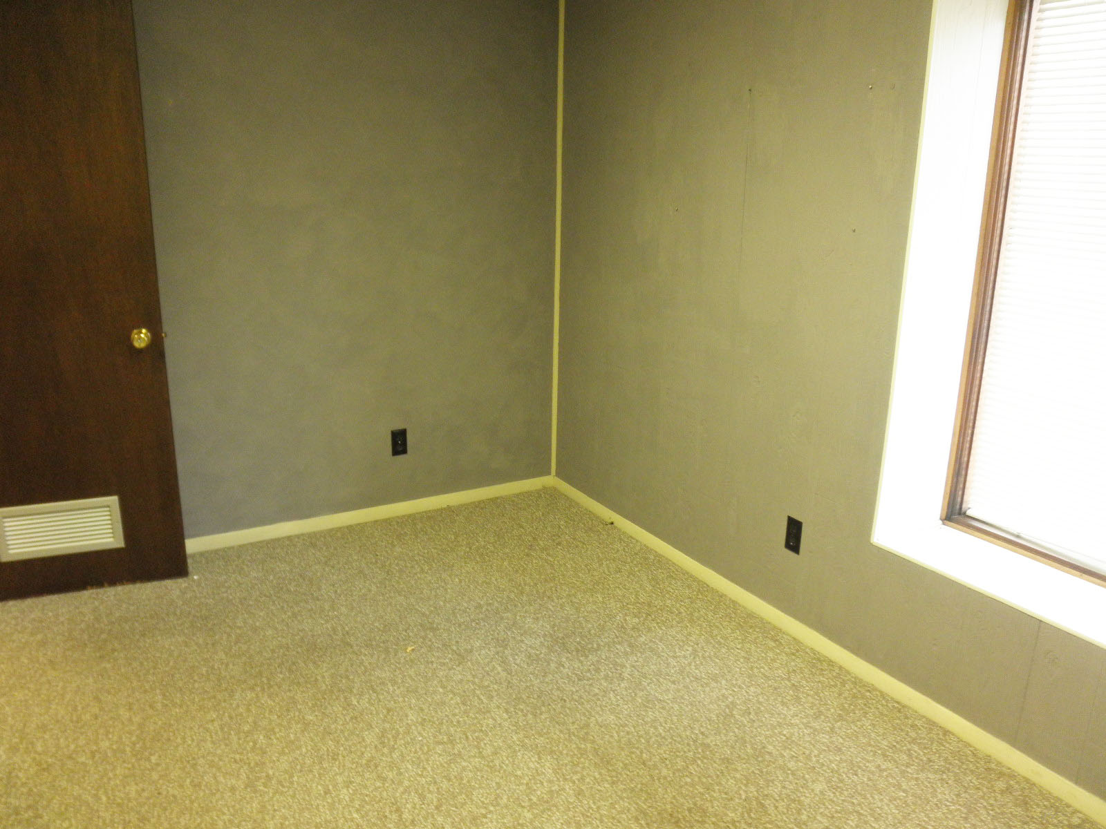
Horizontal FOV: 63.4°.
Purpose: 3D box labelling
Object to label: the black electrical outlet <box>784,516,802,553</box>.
[{"bbox_3d":[0.798,0.402,2.974,0.010,0.115,0.070,-8,17,-28],"label":"black electrical outlet"}]

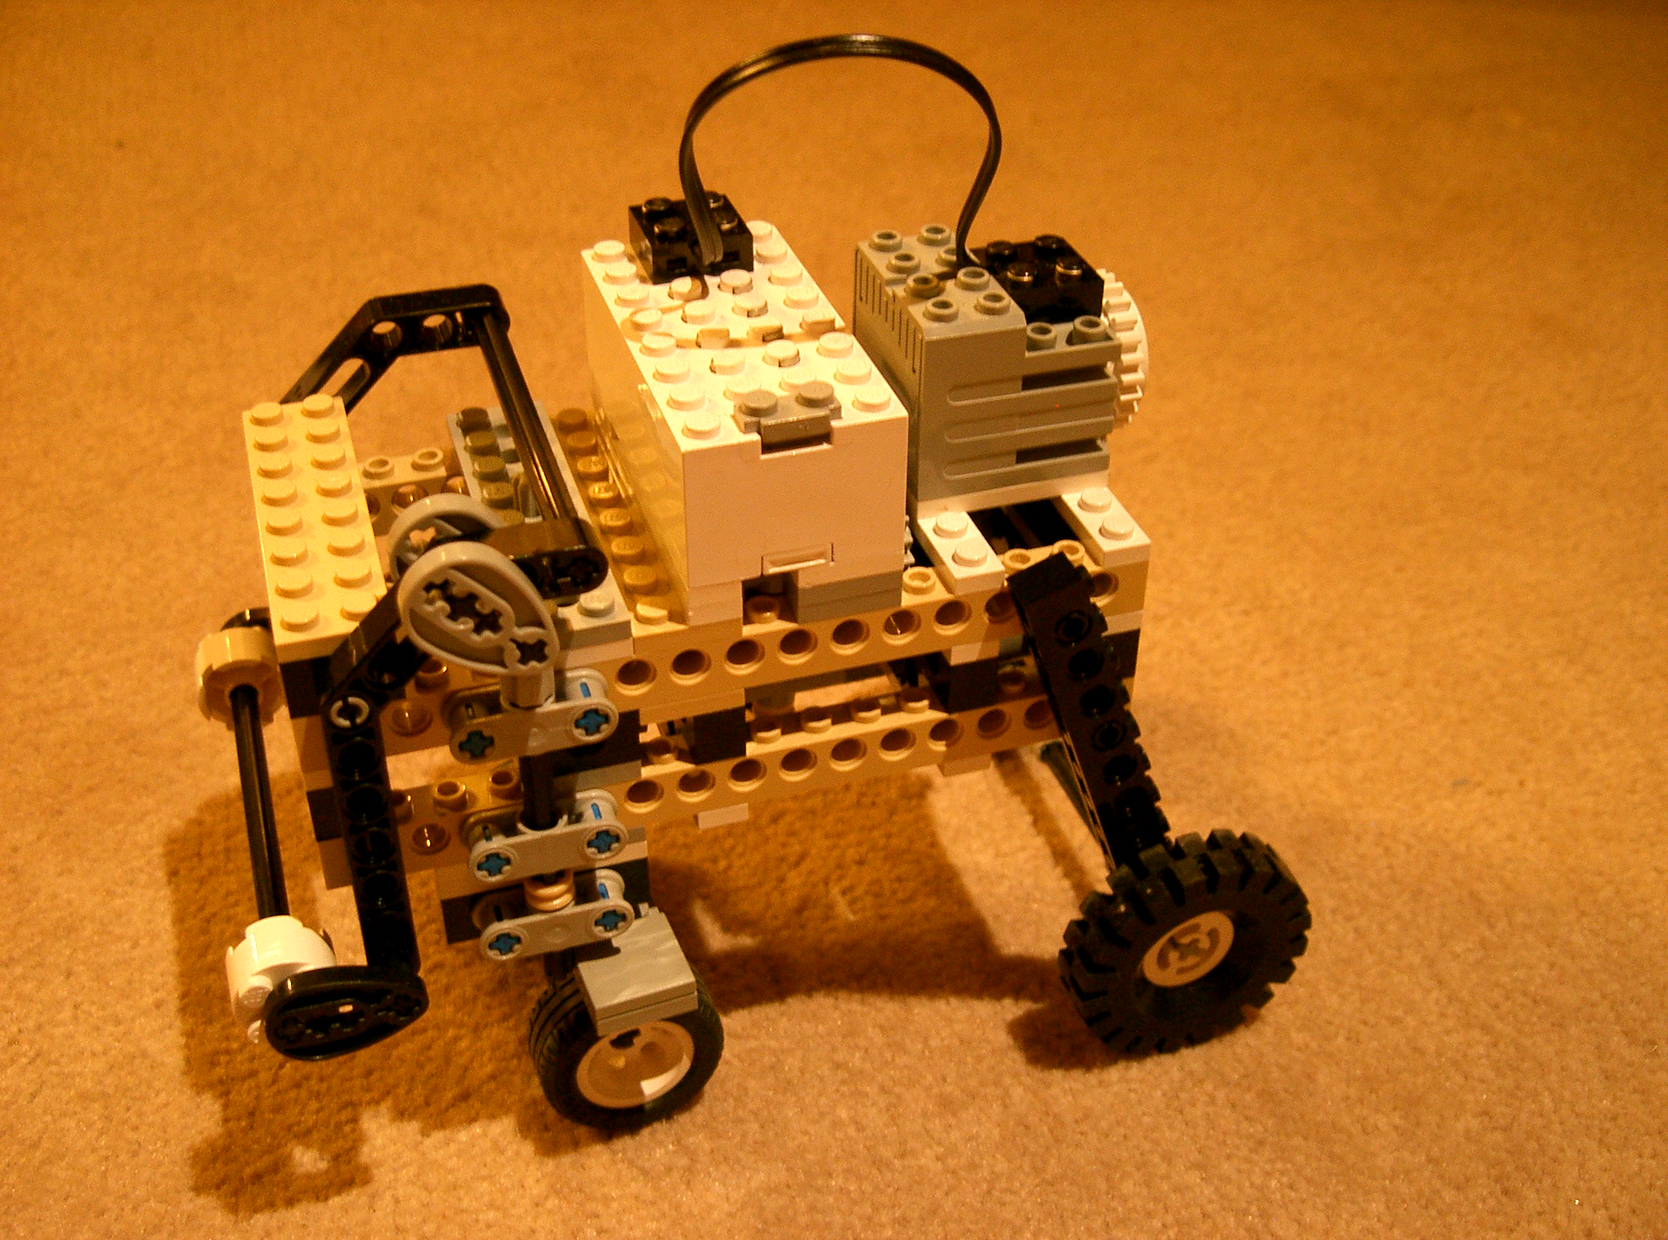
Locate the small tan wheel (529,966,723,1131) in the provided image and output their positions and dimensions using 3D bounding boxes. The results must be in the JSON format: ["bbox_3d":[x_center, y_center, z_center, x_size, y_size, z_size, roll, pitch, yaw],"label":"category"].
[{"bbox_3d":[-0.034,0.069,0.310,0.030,0.030,0.014,-16,39,-15],"label":"small tan wheel"}]

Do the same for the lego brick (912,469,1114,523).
[{"bbox_3d":[0.024,-0.027,0.299,0.032,0.003,0.027,-10,38,-15],"label":"lego brick"}]

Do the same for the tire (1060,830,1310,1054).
[{"bbox_3d":[0.058,0.052,0.312,0.042,0.042,0.015,-14,39,-12],"label":"tire"}]

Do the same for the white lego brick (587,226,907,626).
[{"bbox_3d":[-0.015,-0.033,0.283,0.032,0.030,0.064,-10,38,-15],"label":"white lego brick"}]

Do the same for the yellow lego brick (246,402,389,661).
[{"bbox_3d":[-0.076,-0.016,0.273,0.016,0.005,0.064,-10,38,-15],"label":"yellow lego brick"}]

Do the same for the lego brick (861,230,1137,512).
[{"bbox_3d":[0.023,-0.042,0.291,0.032,0.030,0.032,-10,38,-15],"label":"lego brick"}]

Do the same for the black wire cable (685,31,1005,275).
[{"bbox_3d":[0.001,-0.067,0.272,0.049,0.038,0.012,0,36,-1],"label":"black wire cable"}]

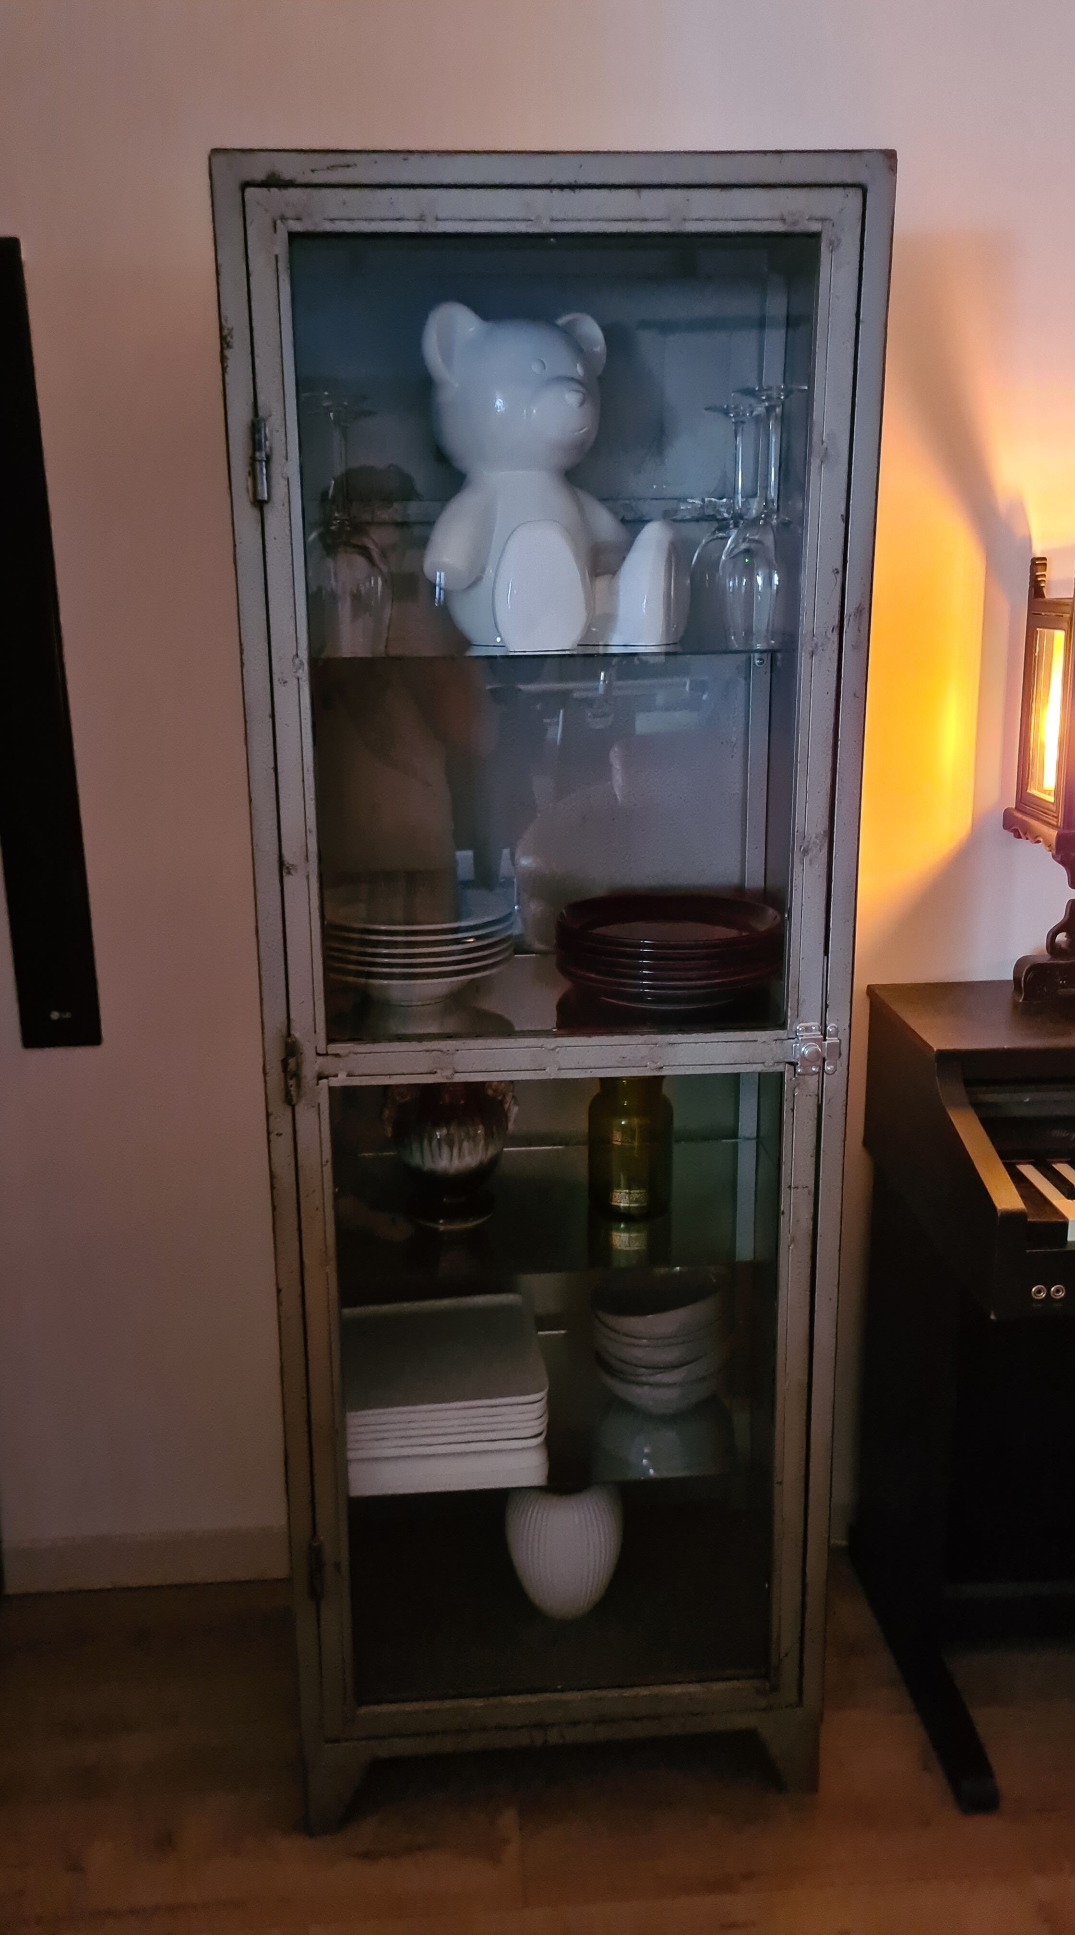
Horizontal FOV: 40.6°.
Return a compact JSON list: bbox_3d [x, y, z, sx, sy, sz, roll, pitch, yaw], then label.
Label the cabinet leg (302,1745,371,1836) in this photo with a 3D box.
[{"bbox_3d":[-0.227,0.932,1.695,0.077,0.115,0.070,-2,14,-4],"label":"cabinet leg"}]

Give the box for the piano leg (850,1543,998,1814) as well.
[{"bbox_3d":[0.503,0.895,1.930,0.045,0.054,0.500,-1,14,-2],"label":"piano leg"}]

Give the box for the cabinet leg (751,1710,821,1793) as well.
[{"bbox_3d":[0.290,0.911,1.733,0.076,0.115,0.070,-2,14,-4],"label":"cabinet leg"}]

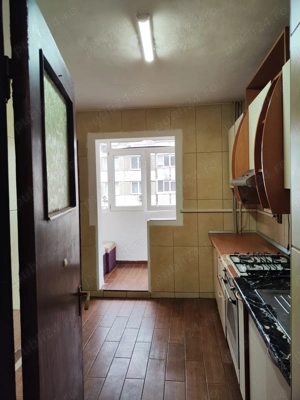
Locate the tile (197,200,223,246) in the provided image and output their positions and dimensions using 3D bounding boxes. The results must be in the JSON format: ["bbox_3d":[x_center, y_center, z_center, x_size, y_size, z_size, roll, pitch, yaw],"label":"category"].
[{"bbox_3d":[0.777,0.298,3.537,0.317,0.600,0.020,-1,3,7],"label":"tile"}]

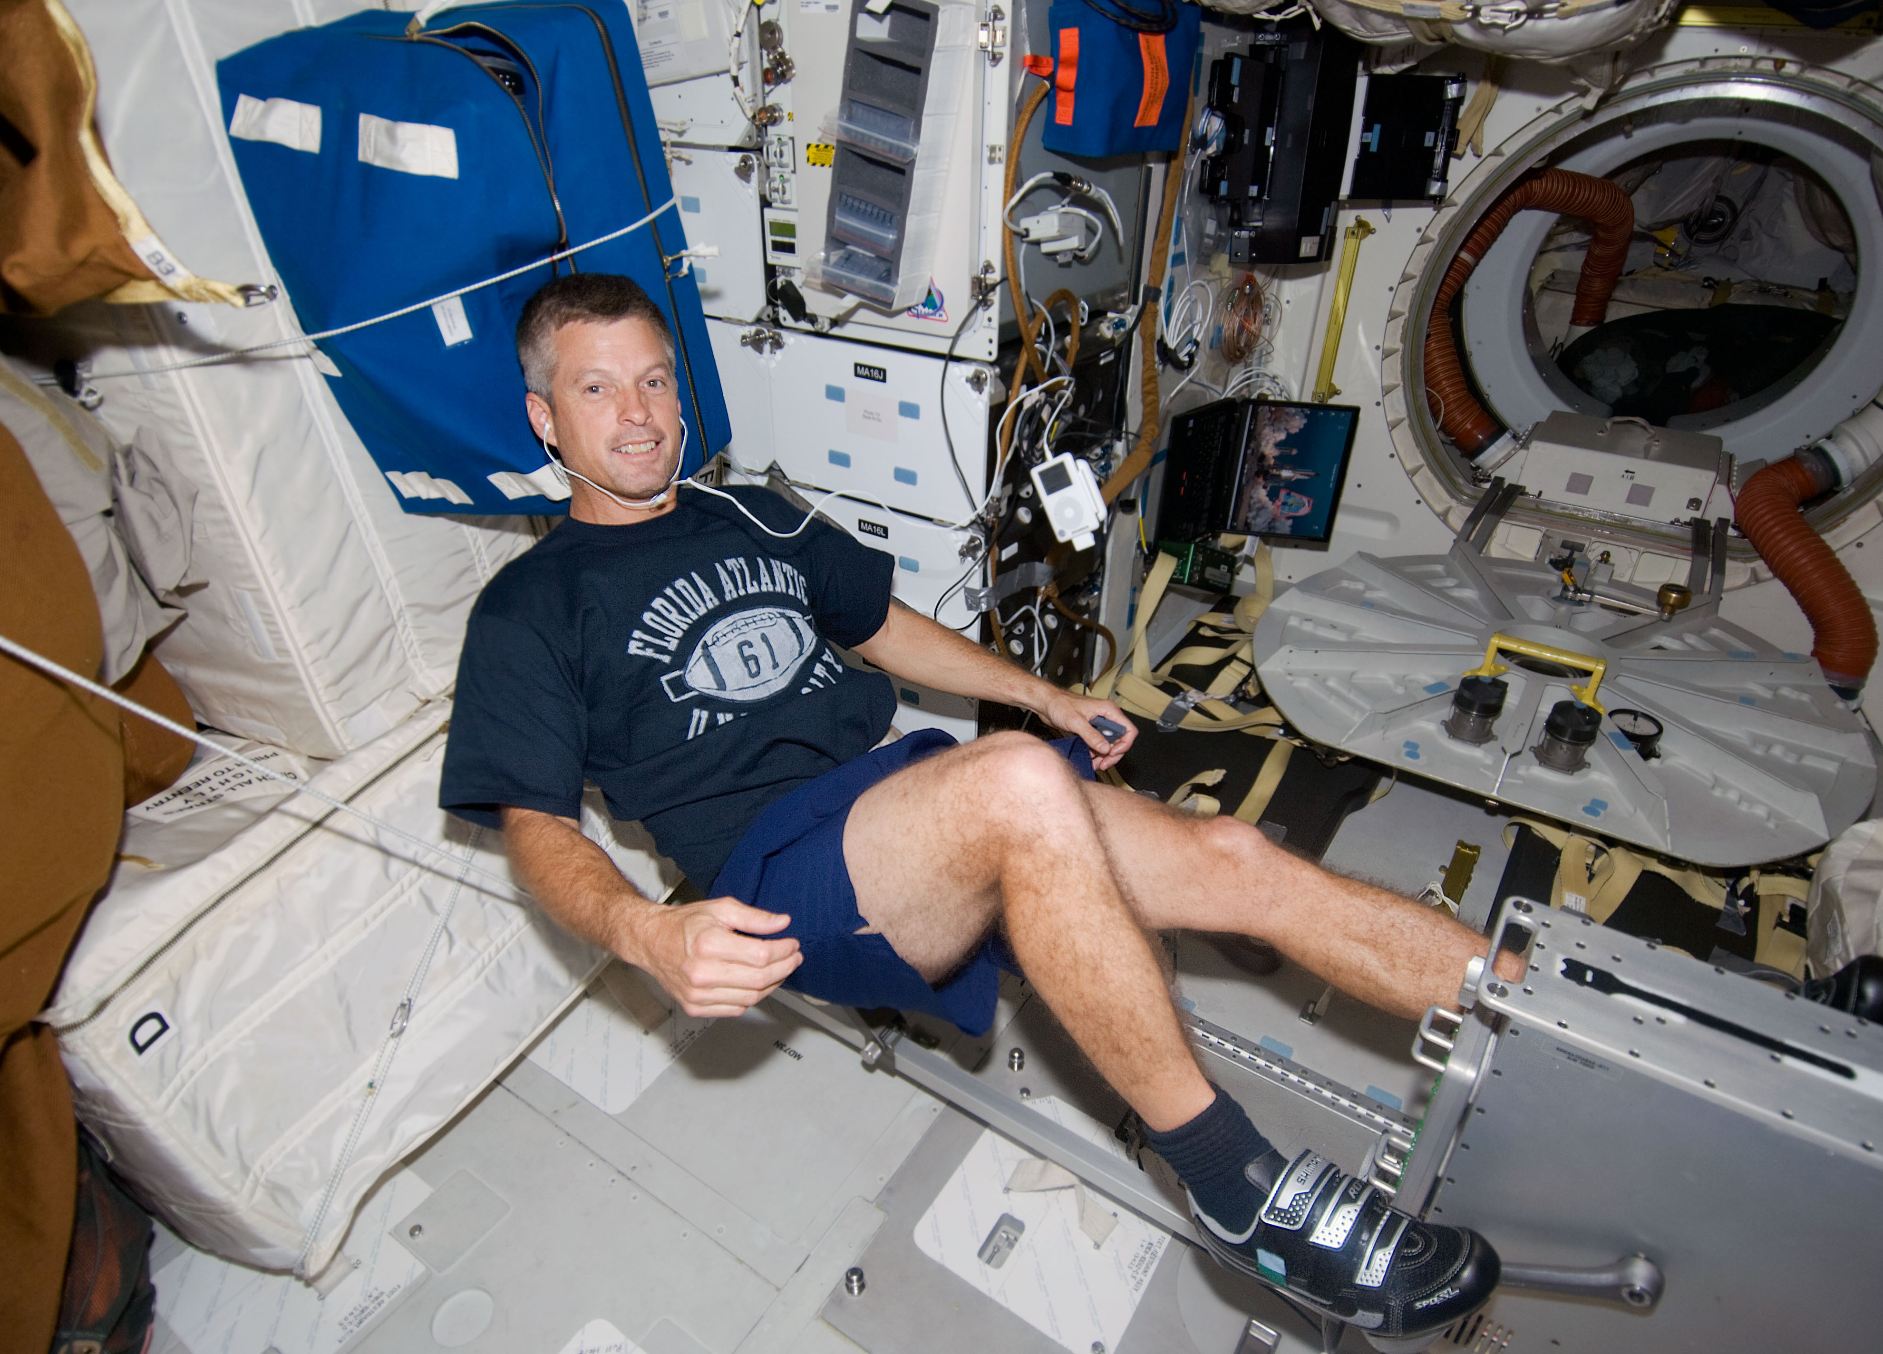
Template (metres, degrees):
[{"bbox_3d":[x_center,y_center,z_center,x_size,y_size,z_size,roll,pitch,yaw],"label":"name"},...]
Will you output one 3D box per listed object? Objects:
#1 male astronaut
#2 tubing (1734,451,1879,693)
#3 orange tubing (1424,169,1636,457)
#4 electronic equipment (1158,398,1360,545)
[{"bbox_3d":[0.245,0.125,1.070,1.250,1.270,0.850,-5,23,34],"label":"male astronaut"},{"bbox_3d":[1.820,-0.195,2.130,0.380,0.490,0.260,18,32,28],"label":"tubing"},{"bbox_3d":[1.590,-1.000,2.750,0.420,0.660,0.900,18,32,28],"label":"orange tubing"},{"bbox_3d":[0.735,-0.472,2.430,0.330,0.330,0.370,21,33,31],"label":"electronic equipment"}]

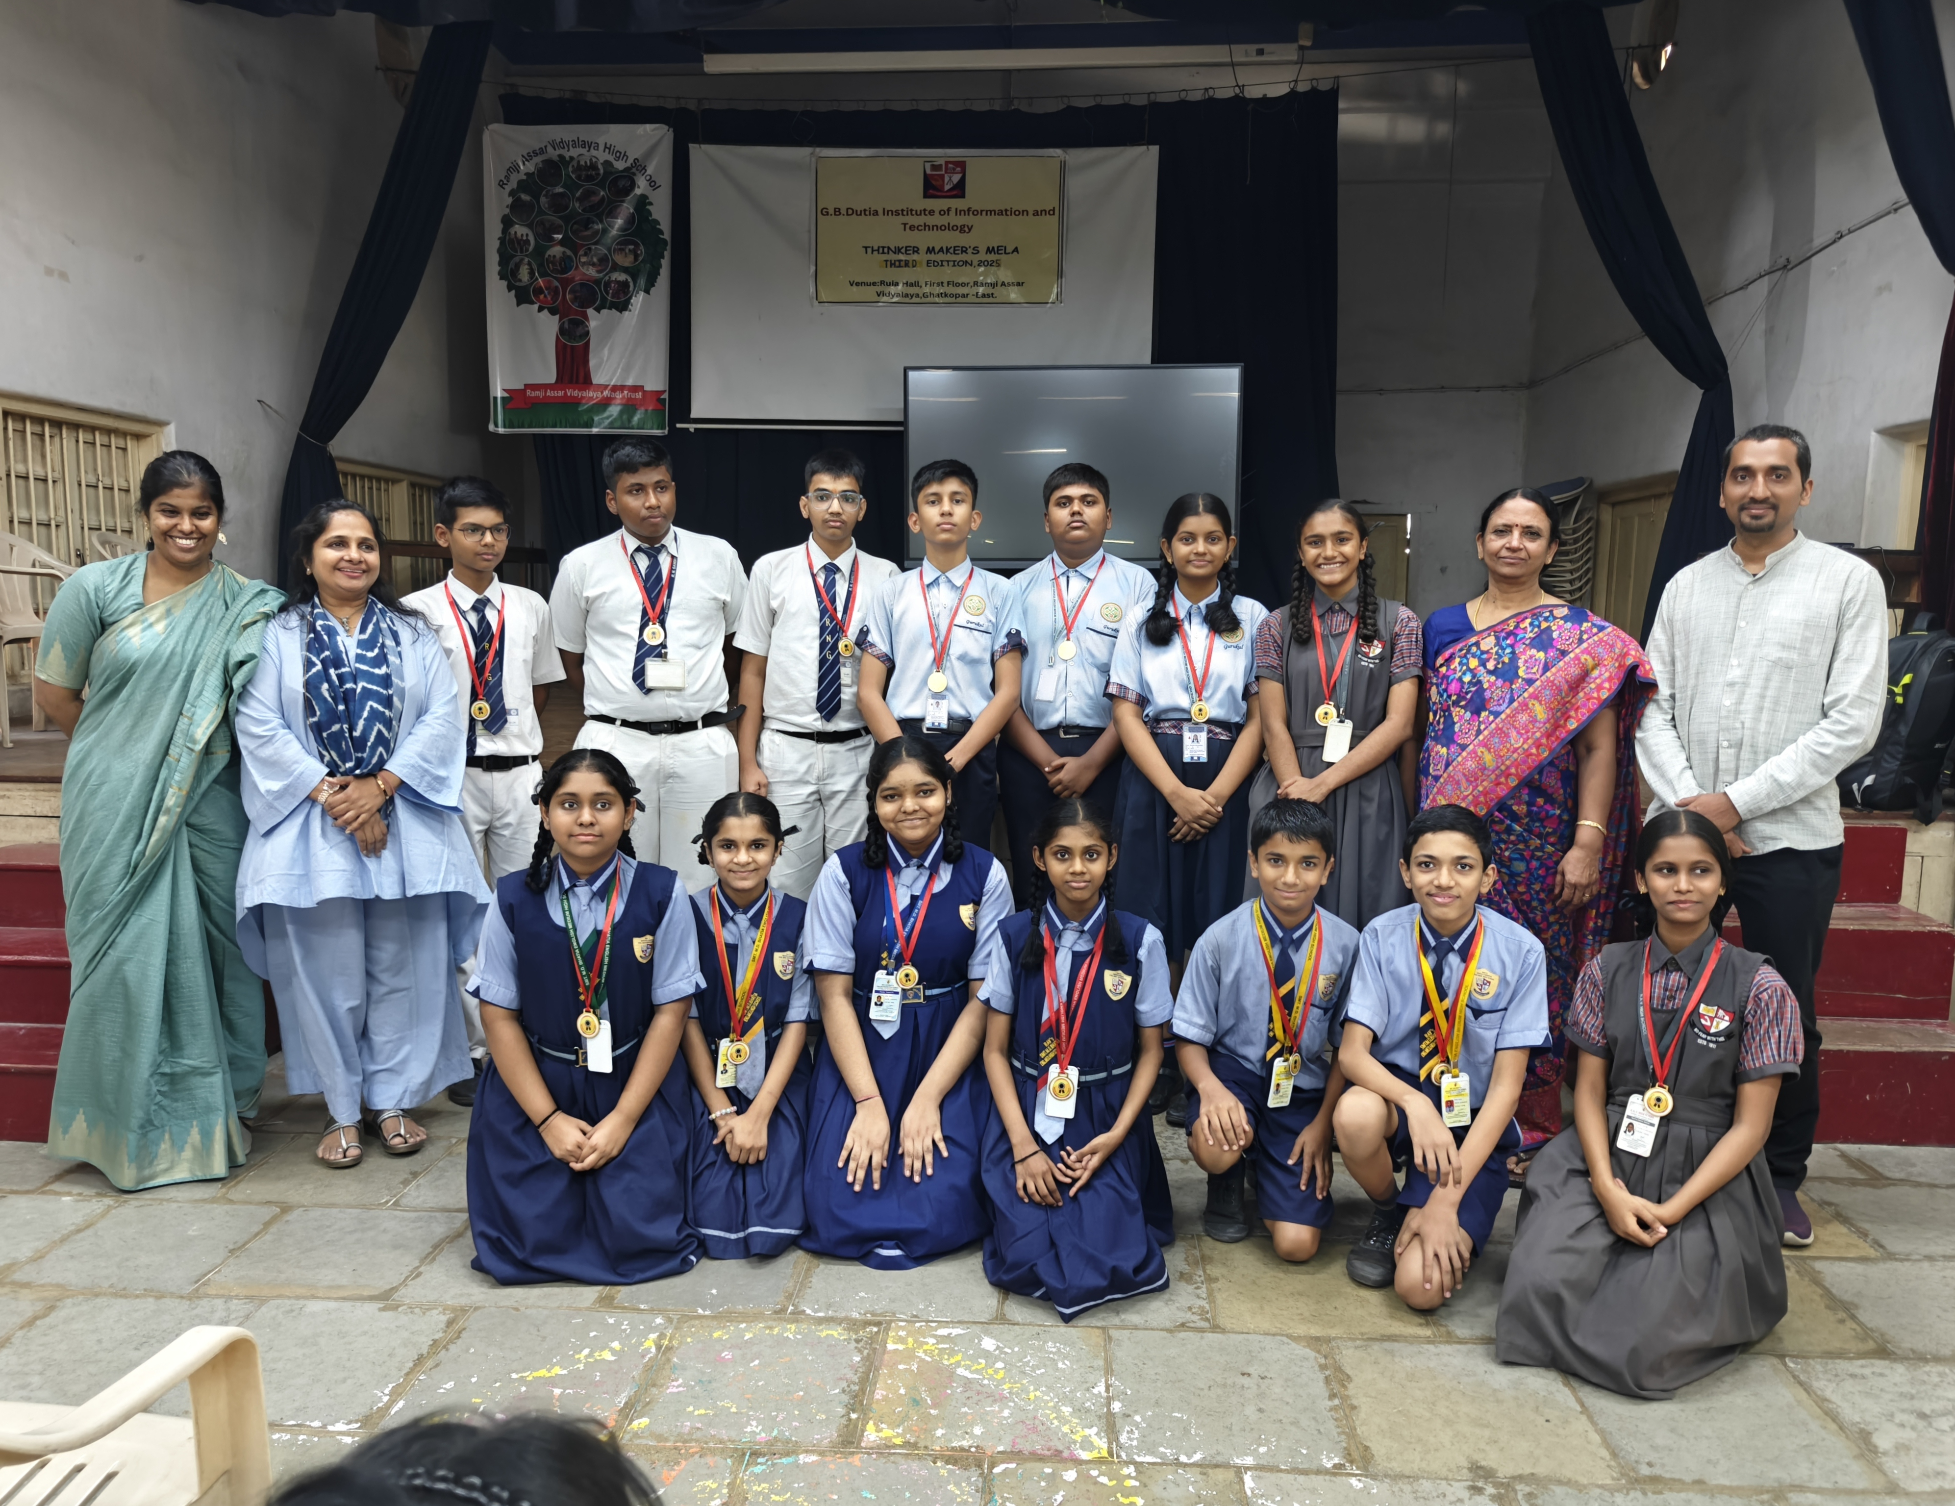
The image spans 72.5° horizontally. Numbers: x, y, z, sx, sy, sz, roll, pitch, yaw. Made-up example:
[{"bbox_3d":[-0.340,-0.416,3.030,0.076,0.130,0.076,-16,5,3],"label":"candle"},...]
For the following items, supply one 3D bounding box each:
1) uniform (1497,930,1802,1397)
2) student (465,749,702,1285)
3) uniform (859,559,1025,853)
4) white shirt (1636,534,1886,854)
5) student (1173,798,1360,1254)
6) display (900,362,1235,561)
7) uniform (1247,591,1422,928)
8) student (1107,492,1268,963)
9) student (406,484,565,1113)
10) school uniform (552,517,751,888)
[{"bbox_3d":[1.249,0.691,2.491,0.470,0.706,0.550,4,8,26],"label":"uniform"},{"bbox_3d":[-0.821,0.493,2.808,0.460,1.005,0.580,-2,8,-15],"label":"student"},{"bbox_3d":[-0.085,0.175,3.437,0.430,1.330,0.270,0,8,2],"label":"uniform"},{"bbox_3d":[1.598,-0.132,2.749,0.440,0.670,0.290,5,9,32],"label":"white shirt"},{"bbox_3d":[0.632,0.540,2.915,0.400,0.892,0.600,1,8,6],"label":"student"},{"bbox_3d":[0.454,-1.341,6.280,1.573,0.940,0.090,1,8,3],"label":"display"},{"bbox_3d":[0.880,0.045,3.318,0.430,0.910,0.280,1,8,12],"label":"uniform"},{"bbox_3d":[0.522,0.144,3.382,0.410,1.540,0.280,1,8,9],"label":"student"},{"bbox_3d":[-1.262,0.107,3.423,0.420,1.606,0.270,-3,8,-22],"label":"student"},{"bbox_3d":[-0.801,0.162,3.269,0.480,1.421,0.290,-2,8,-17],"label":"school uniform"}]

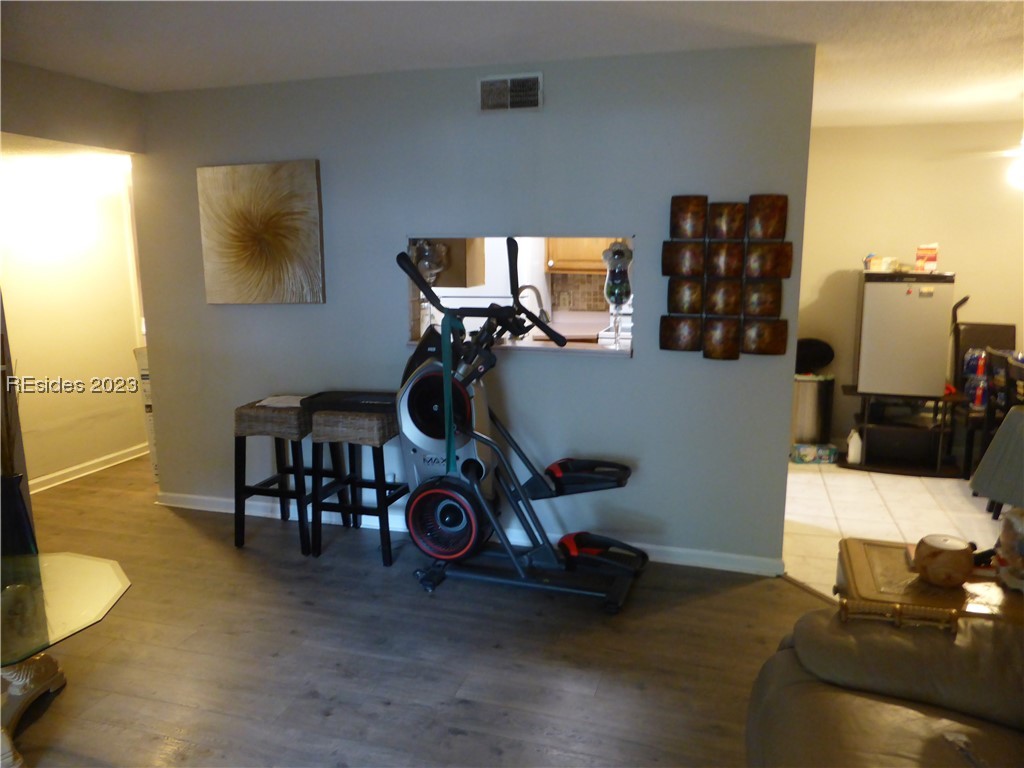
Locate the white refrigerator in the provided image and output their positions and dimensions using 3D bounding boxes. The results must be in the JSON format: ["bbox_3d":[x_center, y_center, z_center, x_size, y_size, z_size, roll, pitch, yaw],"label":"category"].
[{"bbox_3d":[2.776,-0.380,5.339,0.548,0.852,0.510,3,10,16],"label":"white refrigerator"}]

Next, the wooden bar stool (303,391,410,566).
[{"bbox_3d":[-0.756,0.489,3.883,0.435,0.770,0.440,3,10,16],"label":"wooden bar stool"}]

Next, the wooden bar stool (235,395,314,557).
[{"bbox_3d":[-1.192,0.468,4.012,0.435,0.770,0.440,3,10,16],"label":"wooden bar stool"}]

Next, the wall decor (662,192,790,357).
[{"bbox_3d":[0.984,-0.491,3.434,0.574,0.755,0.050,3,10,16],"label":"wall decor"}]

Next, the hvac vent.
[{"bbox_3d":[-0.013,-1.420,3.604,0.331,0.175,0.020,3,10,16],"label":"hvac vent"}]

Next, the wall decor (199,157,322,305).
[{"bbox_3d":[-1.399,-0.820,4.109,0.750,0.760,0.045,3,10,16],"label":"wall decor"}]

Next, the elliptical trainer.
[{"bbox_3d":[0.074,0.131,3.446,1.180,1.620,0.640,3,10,16],"label":"elliptical trainer"}]

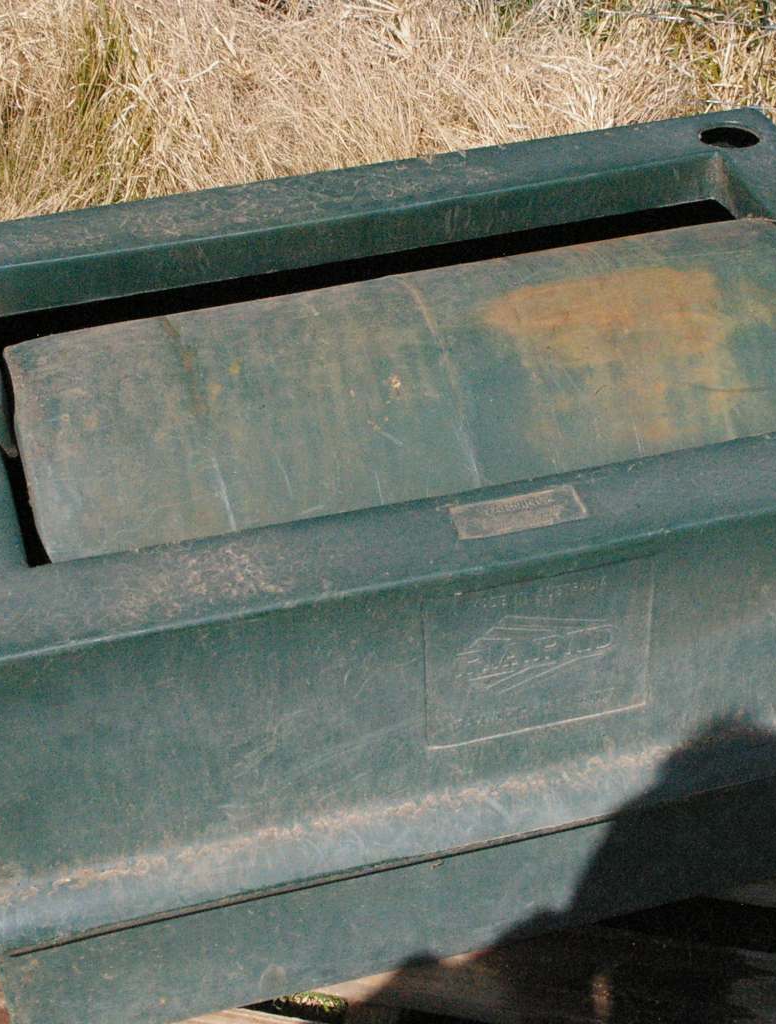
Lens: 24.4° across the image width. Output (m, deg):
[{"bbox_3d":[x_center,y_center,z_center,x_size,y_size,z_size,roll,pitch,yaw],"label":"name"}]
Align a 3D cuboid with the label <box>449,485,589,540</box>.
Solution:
[{"bbox_3d":[0.116,0.001,1.592,0.117,0.003,0.045,-10,41,-11],"label":"label"}]

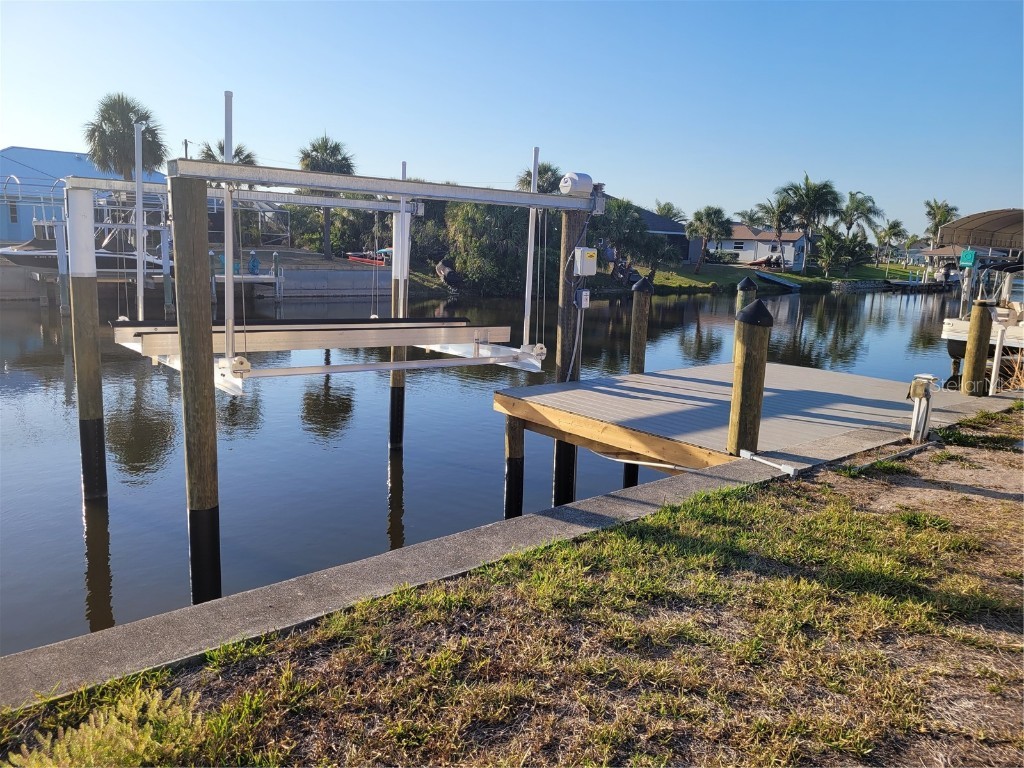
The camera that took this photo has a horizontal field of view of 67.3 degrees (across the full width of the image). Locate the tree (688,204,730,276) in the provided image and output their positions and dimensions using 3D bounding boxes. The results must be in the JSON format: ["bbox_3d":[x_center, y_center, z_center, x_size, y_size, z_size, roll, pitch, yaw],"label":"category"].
[{"bbox_3d":[20.439,-15.031,80.000,4.580,7.400,4.580,4,10,14],"label":"tree"}]

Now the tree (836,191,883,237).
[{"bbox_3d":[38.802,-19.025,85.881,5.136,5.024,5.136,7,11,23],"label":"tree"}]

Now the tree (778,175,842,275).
[{"bbox_3d":[33.427,-18.156,87.000,7.470,11.720,7.470,6,11,20],"label":"tree"}]

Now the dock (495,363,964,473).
[{"bbox_3d":[2.672,0.256,8.537,4.850,0.280,3.000,-6,13,-39],"label":"dock"}]

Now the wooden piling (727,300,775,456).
[{"bbox_3d":[1.799,-0.046,5.801,0.270,1.195,0.270,6,11,17],"label":"wooden piling"}]

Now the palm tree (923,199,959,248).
[{"bbox_3d":[72.598,-25.946,130.000,6.590,10.990,6.590,7,11,28],"label":"palm tree"}]

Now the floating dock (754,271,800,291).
[{"bbox_3d":[24.082,-9.338,69.830,4.200,0.250,1.300,29,23,31],"label":"floating dock"}]

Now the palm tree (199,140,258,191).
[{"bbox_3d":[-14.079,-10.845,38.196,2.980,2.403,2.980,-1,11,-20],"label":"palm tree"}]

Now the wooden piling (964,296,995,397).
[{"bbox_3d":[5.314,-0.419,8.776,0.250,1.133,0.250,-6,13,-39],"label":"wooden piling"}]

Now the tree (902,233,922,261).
[{"bbox_3d":[52.485,-17.750,100.792,2.621,4.135,2.621,8,11,26],"label":"tree"}]

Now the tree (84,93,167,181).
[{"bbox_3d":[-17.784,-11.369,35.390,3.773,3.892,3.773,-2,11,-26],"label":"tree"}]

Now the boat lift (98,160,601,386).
[{"bbox_3d":[-1.938,-1.282,8.809,4.772,2.038,3.775,-6,13,-39],"label":"boat lift"}]

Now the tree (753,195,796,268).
[{"bbox_3d":[30.776,-17.729,90.000,5.030,9.040,5.030,5,11,18],"label":"tree"}]

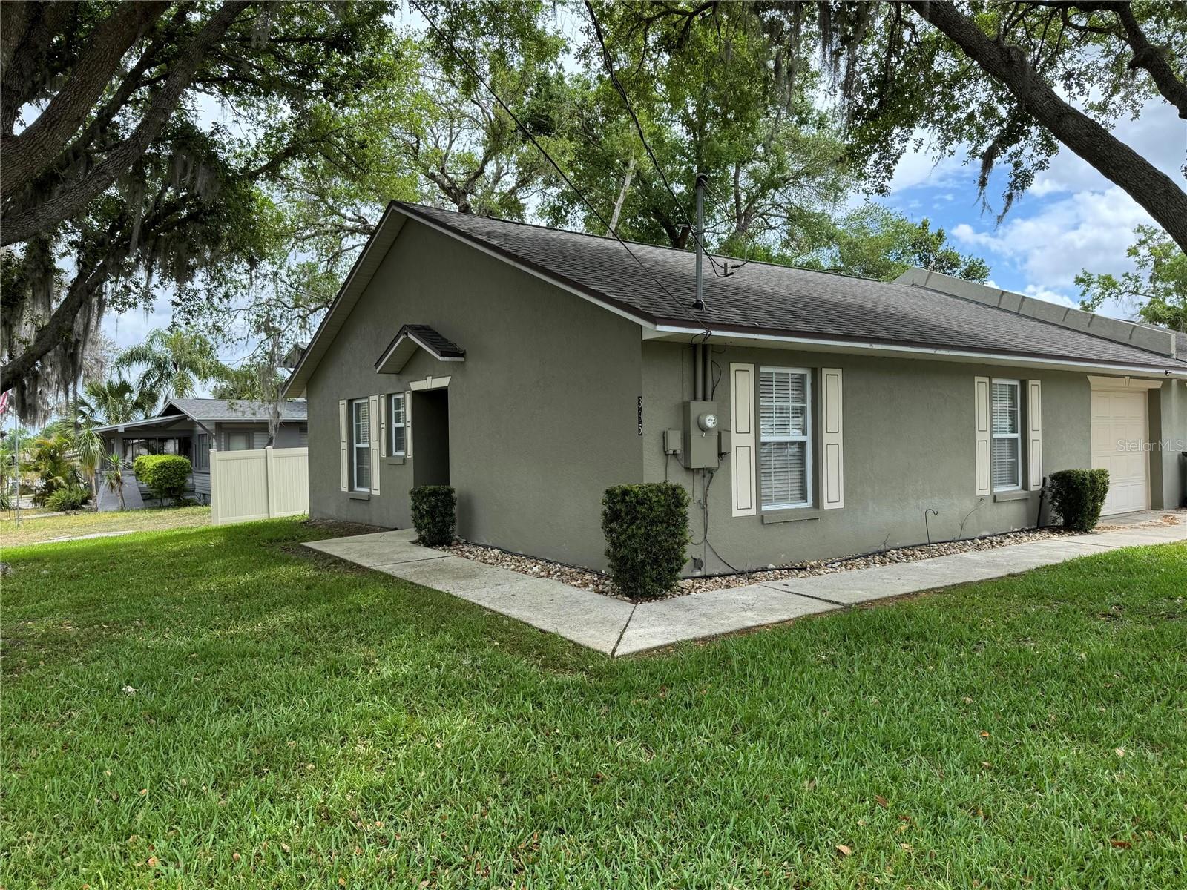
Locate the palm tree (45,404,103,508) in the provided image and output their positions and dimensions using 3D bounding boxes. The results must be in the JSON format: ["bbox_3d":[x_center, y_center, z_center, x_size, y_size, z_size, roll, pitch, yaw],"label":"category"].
[{"bbox_3d":[-16.850,0.400,26.800,1.750,3.400,1.750,-1,0,-32],"label":"palm tree"}]

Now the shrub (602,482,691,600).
[{"bbox_3d":[0.472,0.845,7.400,0.760,0.980,0.740,-1,0,4],"label":"shrub"}]

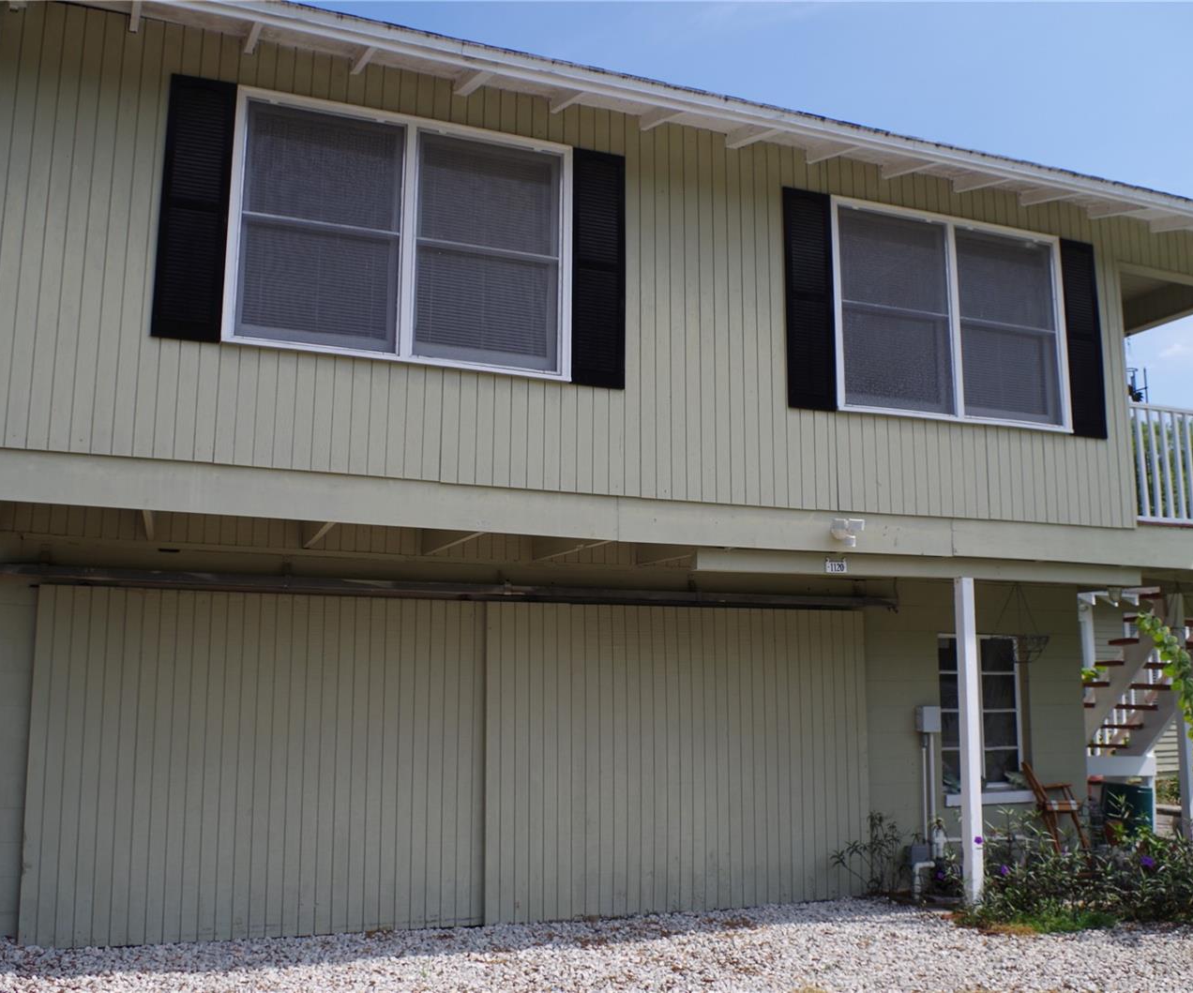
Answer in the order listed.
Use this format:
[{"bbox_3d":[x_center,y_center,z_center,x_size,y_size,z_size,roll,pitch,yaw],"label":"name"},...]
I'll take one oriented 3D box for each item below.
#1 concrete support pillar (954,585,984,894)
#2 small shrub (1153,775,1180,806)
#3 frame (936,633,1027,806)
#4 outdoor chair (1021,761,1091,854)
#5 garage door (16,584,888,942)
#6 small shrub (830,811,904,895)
[{"bbox_3d":[2.518,1.641,7.567,0.092,2.190,0.092,4,-10,-20],"label":"concrete support pillar"},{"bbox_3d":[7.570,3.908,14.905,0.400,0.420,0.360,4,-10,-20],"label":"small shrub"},{"bbox_3d":[3.197,1.835,9.324,0.859,1.379,0.110,4,-10,-20],"label":"frame"},{"bbox_3d":[3.582,2.506,8.745,0.500,0.870,0.480,-3,-10,22],"label":"outdoor chair"},{"bbox_3d":[-0.663,1.806,7.769,5.871,2.183,0.100,4,-10,-20],"label":"garage door"},{"bbox_3d":[2.042,2.671,8.418,0.587,0.609,0.380,4,-10,-20],"label":"small shrub"}]

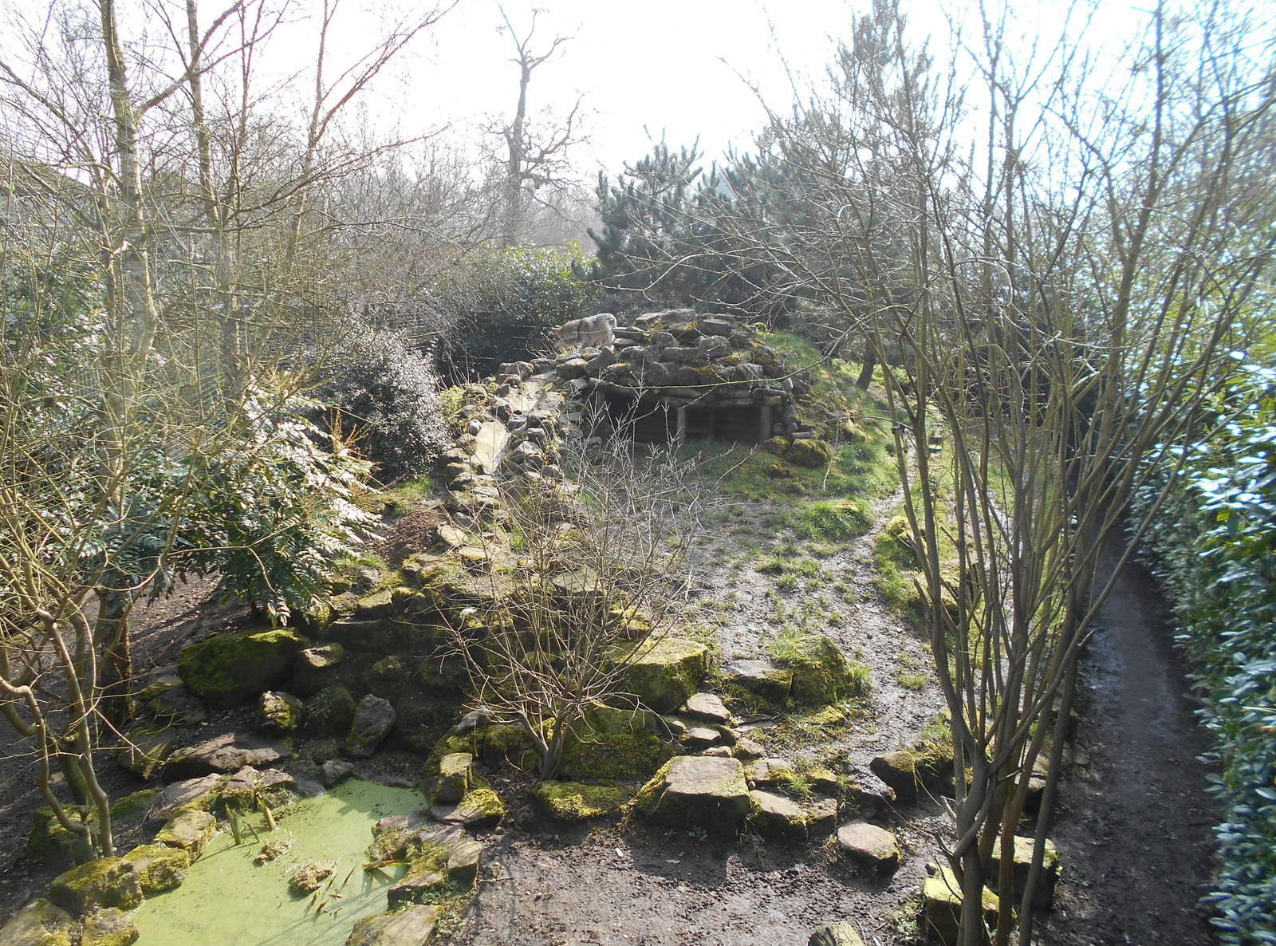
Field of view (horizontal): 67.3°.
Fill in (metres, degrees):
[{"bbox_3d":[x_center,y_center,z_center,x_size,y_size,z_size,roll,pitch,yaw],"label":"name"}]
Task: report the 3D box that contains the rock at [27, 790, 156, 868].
[{"bbox_3d":[-3.787,2.466,6.662,0.768,0.285,0.476,-7,13,-31],"label":"rock"}]

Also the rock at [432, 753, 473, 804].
[{"bbox_3d":[-1.249,2.060,6.467,0.241,0.277,0.260,0,13,0],"label":"rock"}]

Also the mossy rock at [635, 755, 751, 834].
[{"bbox_3d":[0.349,2.077,6.209,0.743,0.360,0.460,0,13,0],"label":"mossy rock"}]

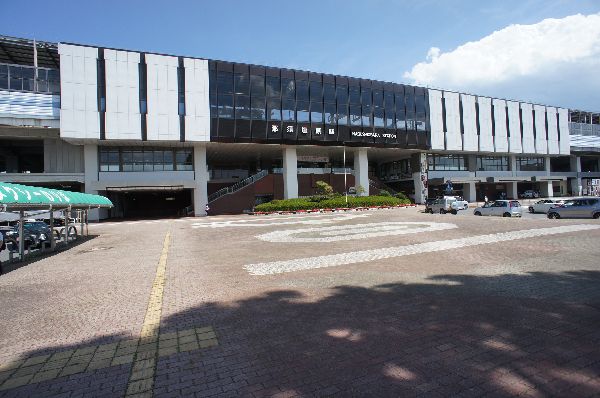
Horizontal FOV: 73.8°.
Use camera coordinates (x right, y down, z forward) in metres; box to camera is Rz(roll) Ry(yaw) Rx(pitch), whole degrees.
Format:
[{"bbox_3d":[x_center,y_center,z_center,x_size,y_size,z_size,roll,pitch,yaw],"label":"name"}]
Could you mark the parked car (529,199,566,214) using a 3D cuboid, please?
[{"bbox_3d":[27.238,0.840,43.000,1.700,1.450,4.400,-2,0,-28],"label":"parked car"}]

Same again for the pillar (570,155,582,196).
[{"bbox_3d":[69.517,-5.542,100.399,1.750,9.900,1.700,-2,0,-28],"label":"pillar"}]

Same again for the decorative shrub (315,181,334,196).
[{"bbox_3d":[3.729,-1.367,61.753,2.100,2.700,1.900,-2,0,-28],"label":"decorative shrub"}]

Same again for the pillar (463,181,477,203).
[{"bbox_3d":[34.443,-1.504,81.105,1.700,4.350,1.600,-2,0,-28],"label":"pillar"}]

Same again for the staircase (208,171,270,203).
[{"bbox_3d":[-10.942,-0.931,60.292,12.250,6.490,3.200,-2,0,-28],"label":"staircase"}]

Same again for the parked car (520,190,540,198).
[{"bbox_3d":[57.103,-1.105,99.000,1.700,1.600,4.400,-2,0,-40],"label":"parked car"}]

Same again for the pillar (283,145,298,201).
[{"bbox_3d":[-1.422,-2.958,62.214,1.750,9.800,1.500,-2,0,-28],"label":"pillar"}]

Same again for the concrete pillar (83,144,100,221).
[{"bbox_3d":[-27.124,-1.919,52.083,1.692,9.901,1.643,-2,0,-28],"label":"concrete pillar"}]

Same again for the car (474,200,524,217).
[{"bbox_3d":[18.047,0.886,36.500,1.670,1.500,3.850,-2,0,-35],"label":"car"}]

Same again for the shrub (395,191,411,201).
[{"bbox_3d":[18.311,-0.548,70.491,1.950,1.800,1.900,-2,0,-28],"label":"shrub"}]

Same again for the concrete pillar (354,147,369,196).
[{"bbox_3d":[11.175,-3.797,72.279,1.692,10.480,1.643,-2,0,-28],"label":"concrete pillar"}]

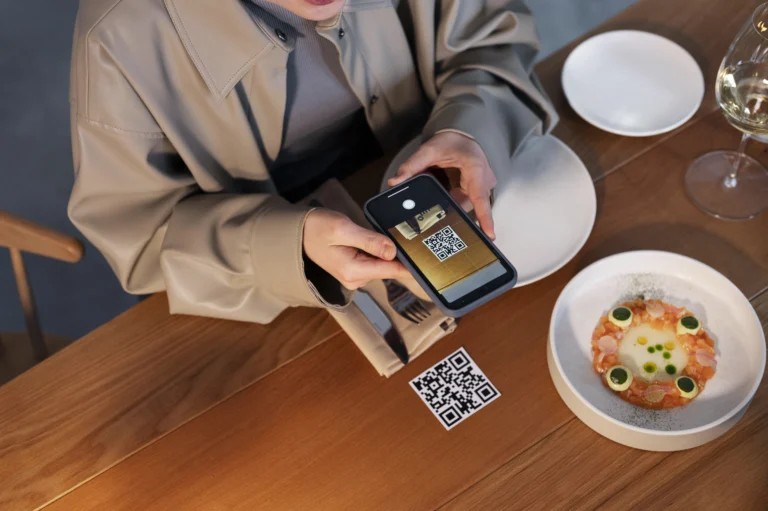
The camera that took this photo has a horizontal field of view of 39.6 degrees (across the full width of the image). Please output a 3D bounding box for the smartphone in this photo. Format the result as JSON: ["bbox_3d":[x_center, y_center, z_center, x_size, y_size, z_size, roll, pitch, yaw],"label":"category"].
[{"bbox_3d":[0.049,-0.012,0.957,0.075,0.011,0.151,-28,56,-16],"label":"smartphone"}]

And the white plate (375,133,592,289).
[{"bbox_3d":[0.109,-0.054,1.117,0.222,0.021,0.222,-1,57,2],"label":"white plate"}]

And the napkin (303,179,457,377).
[{"bbox_3d":[-0.027,0.017,1.084,0.098,0.012,0.224,-33,61,-17],"label":"napkin"}]

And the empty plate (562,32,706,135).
[{"bbox_3d":[0.278,-0.189,1.196,0.156,0.019,0.156,-1,57,2],"label":"empty plate"}]

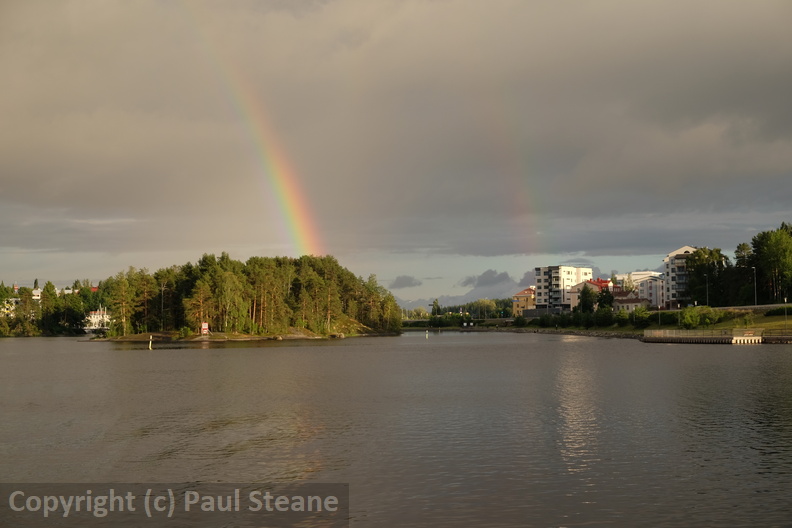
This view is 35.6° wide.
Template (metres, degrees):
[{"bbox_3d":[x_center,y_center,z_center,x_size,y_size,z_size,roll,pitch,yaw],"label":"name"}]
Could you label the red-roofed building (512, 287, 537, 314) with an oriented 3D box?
[{"bbox_3d":[61.971,17.808,585.000,11.500,14.000,10.500,-2,-3,35],"label":"red-roofed building"}]

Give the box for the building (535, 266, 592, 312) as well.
[{"bbox_3d":[75.640,11.312,553.000,13.000,19.600,28.000,-2,-3,35],"label":"building"}]

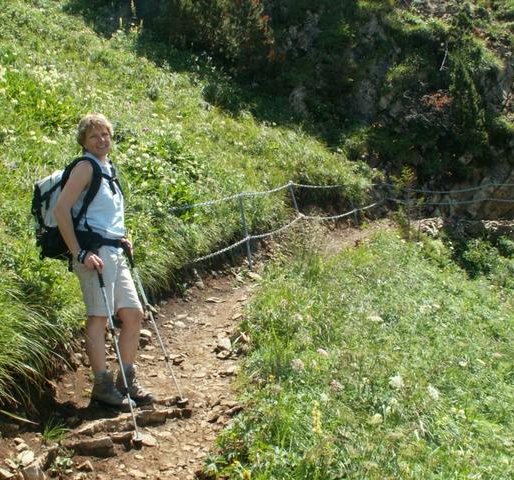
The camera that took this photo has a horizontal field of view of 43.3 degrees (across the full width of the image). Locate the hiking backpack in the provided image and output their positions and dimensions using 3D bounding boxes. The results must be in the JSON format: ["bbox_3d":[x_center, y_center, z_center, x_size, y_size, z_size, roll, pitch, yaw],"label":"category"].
[{"bbox_3d":[-0.995,-0.170,3.580,0.400,0.540,0.320,-1,8,9],"label":"hiking backpack"}]

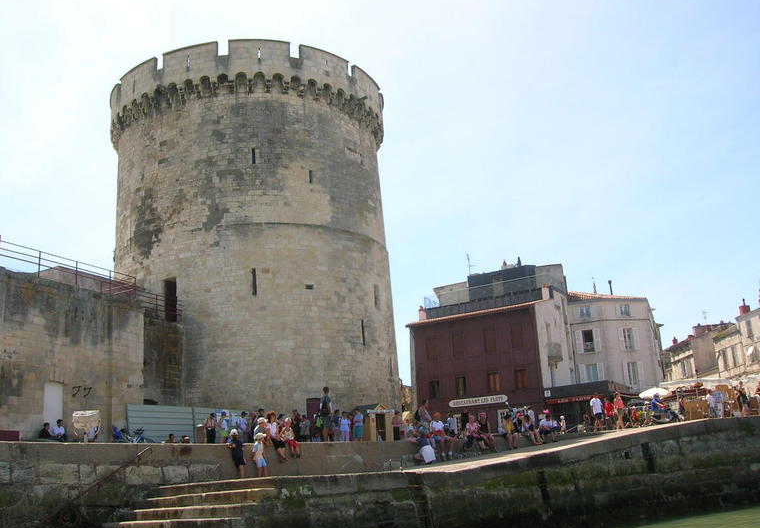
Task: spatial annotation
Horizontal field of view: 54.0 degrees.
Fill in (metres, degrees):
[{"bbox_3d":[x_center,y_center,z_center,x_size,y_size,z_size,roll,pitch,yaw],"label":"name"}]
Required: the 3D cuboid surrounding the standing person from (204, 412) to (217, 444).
[{"bbox_3d":[-7.071,7.043,31.166,0.360,1.700,0.500,-12,-16,29],"label":"standing person"}]

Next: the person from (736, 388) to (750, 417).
[{"bbox_3d":[22.045,8.324,45.000,0.500,1.680,0.360,4,-14,-30],"label":"person"}]

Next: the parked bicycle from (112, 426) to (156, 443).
[{"bbox_3d":[-9.252,6.707,28.000,1.720,1.050,0.580,-2,-12,-6],"label":"parked bicycle"}]

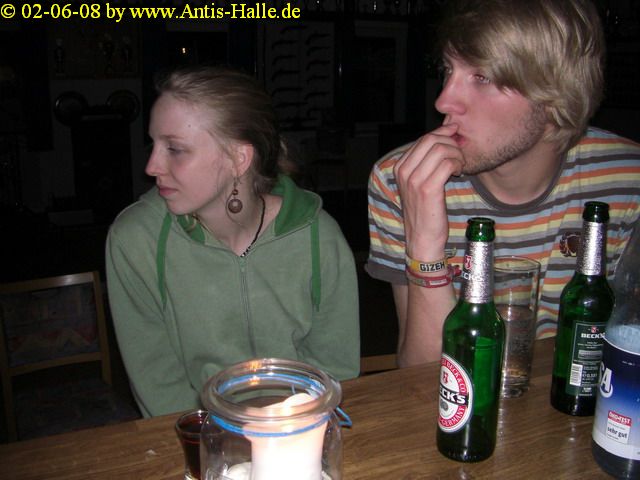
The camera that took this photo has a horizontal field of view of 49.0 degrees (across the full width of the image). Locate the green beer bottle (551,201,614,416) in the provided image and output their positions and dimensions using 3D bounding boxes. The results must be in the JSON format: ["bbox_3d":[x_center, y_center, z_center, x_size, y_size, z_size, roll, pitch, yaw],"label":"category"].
[{"bbox_3d":[0.302,0.071,0.793,0.061,0.237,0.061,1,13,3],"label":"green beer bottle"}]

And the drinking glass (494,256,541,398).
[{"bbox_3d":[0.227,0.105,0.847,0.064,0.156,0.064,1,13,0],"label":"drinking glass"}]

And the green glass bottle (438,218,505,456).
[{"bbox_3d":[0.151,0.091,0.692,0.061,0.237,0.061,-5,14,-25],"label":"green glass bottle"}]

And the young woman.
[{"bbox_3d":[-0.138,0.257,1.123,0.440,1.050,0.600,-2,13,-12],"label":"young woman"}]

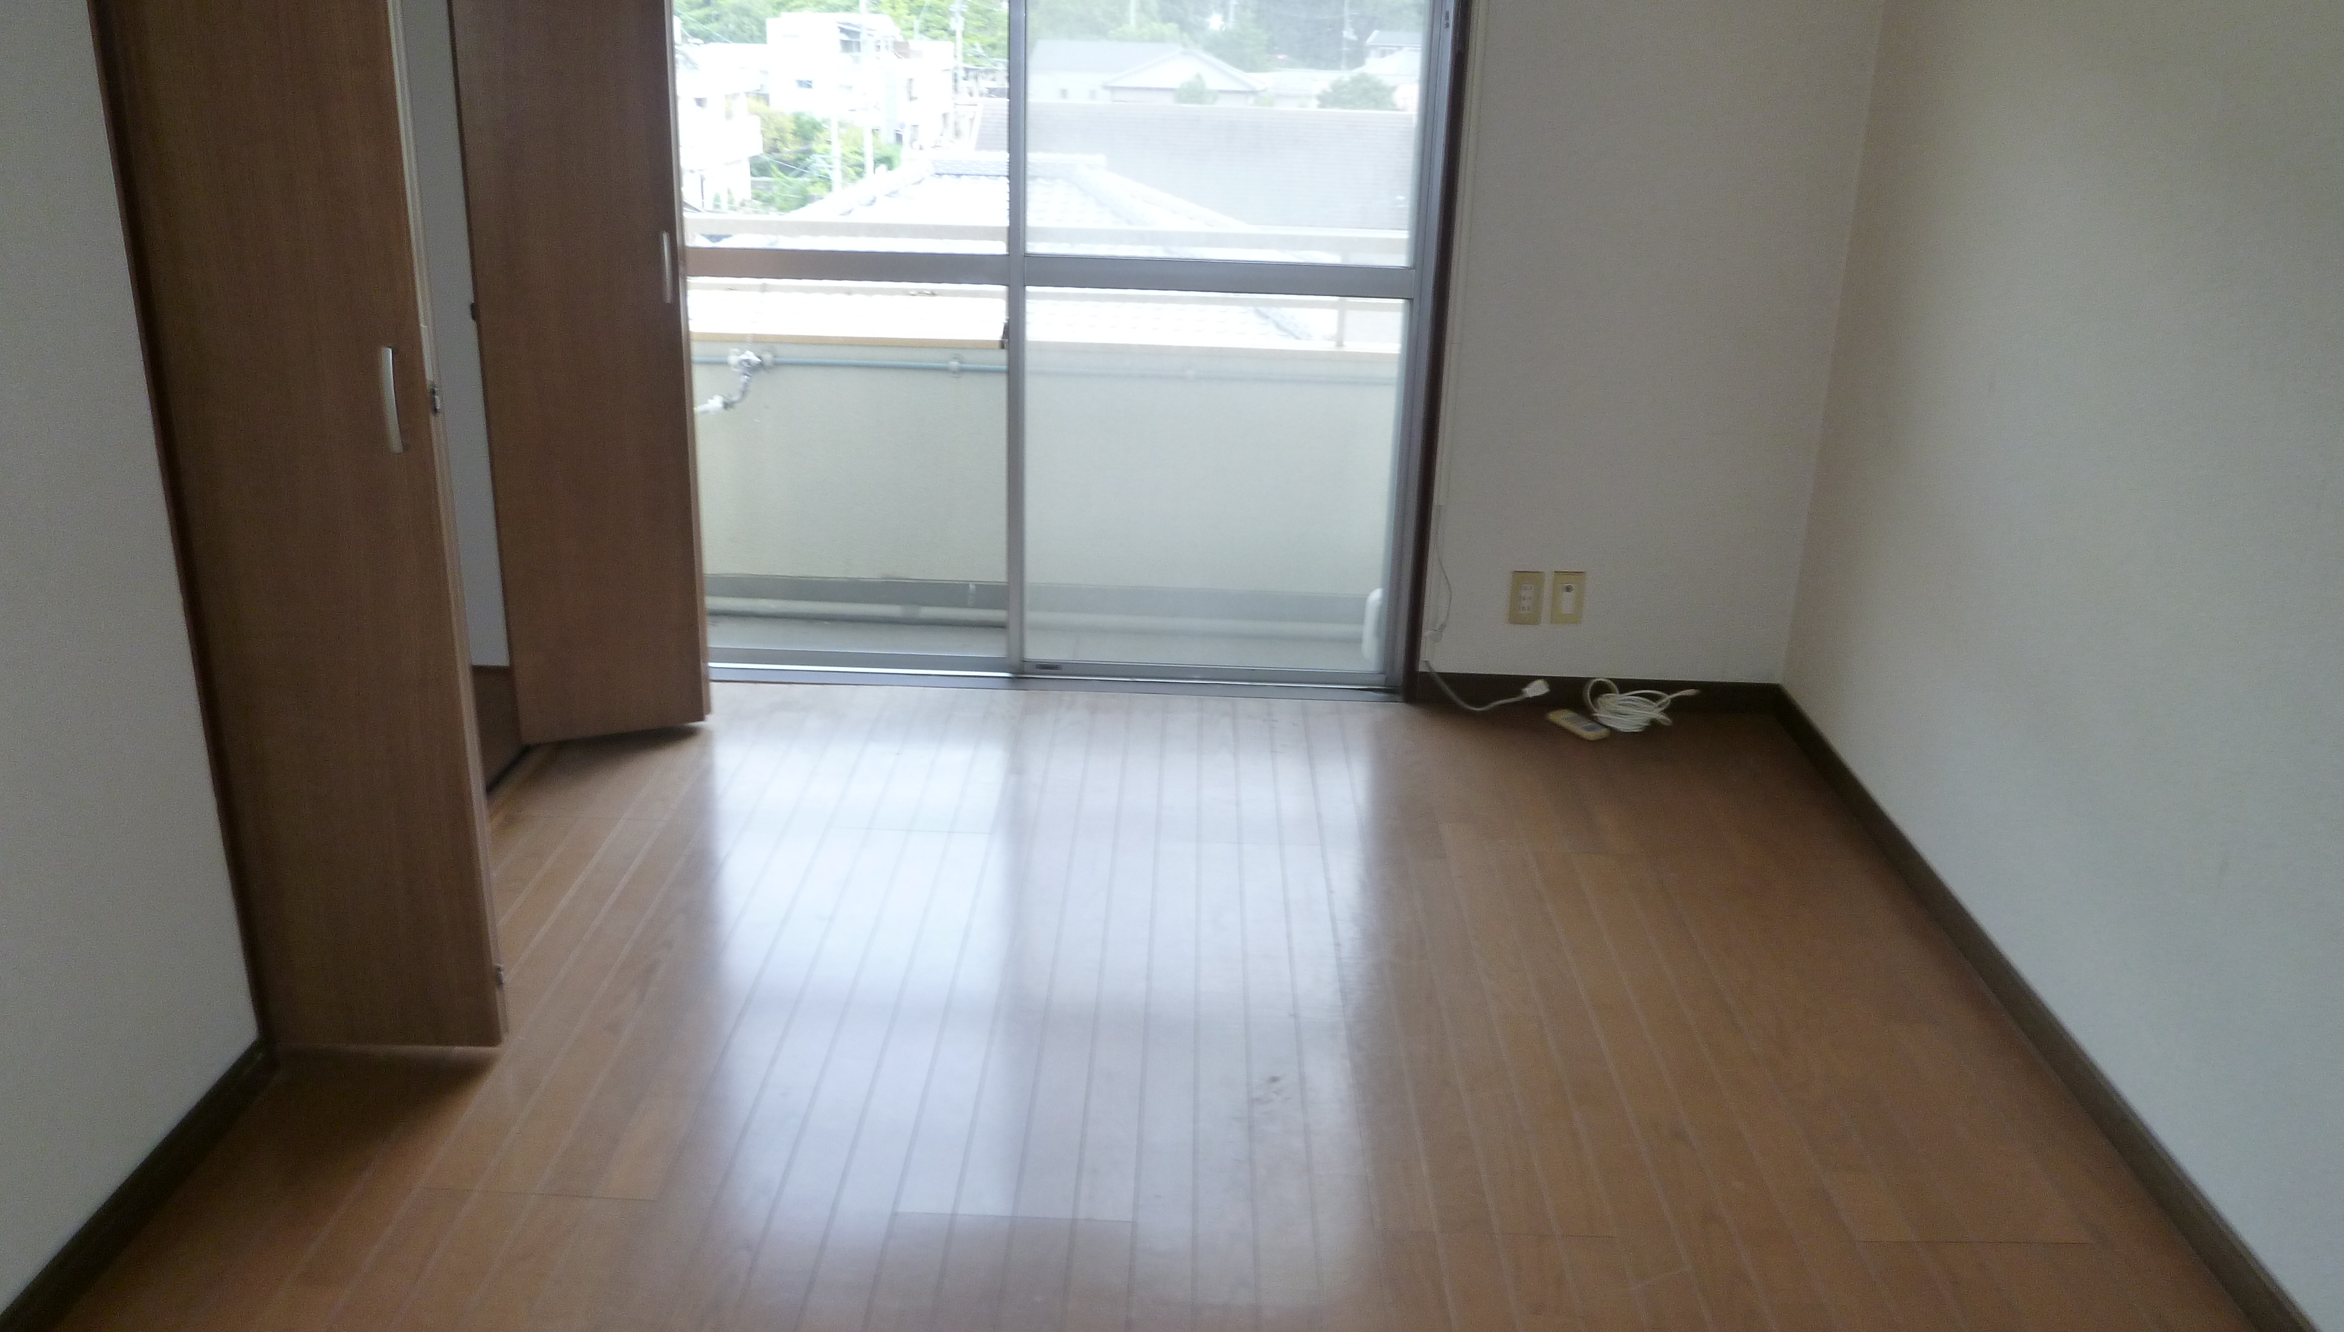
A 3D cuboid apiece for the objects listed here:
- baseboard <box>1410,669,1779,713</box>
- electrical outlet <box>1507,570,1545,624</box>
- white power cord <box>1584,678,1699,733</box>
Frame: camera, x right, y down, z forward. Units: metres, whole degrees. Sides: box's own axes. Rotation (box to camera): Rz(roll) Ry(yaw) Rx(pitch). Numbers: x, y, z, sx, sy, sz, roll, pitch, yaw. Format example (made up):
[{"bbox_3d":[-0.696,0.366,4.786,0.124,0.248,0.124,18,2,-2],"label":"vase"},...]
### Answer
[{"bbox_3d":[0.952,0.064,3.774,0.798,0.074,0.018,2,20,2],"label":"baseboard"},{"bbox_3d":[0.779,-0.147,3.708,0.071,0.121,0.010,2,20,2],"label":"electrical outlet"},{"bbox_3d":[1.016,0.092,3.715,0.240,0.070,0.140,2,20,2],"label":"white power cord"}]

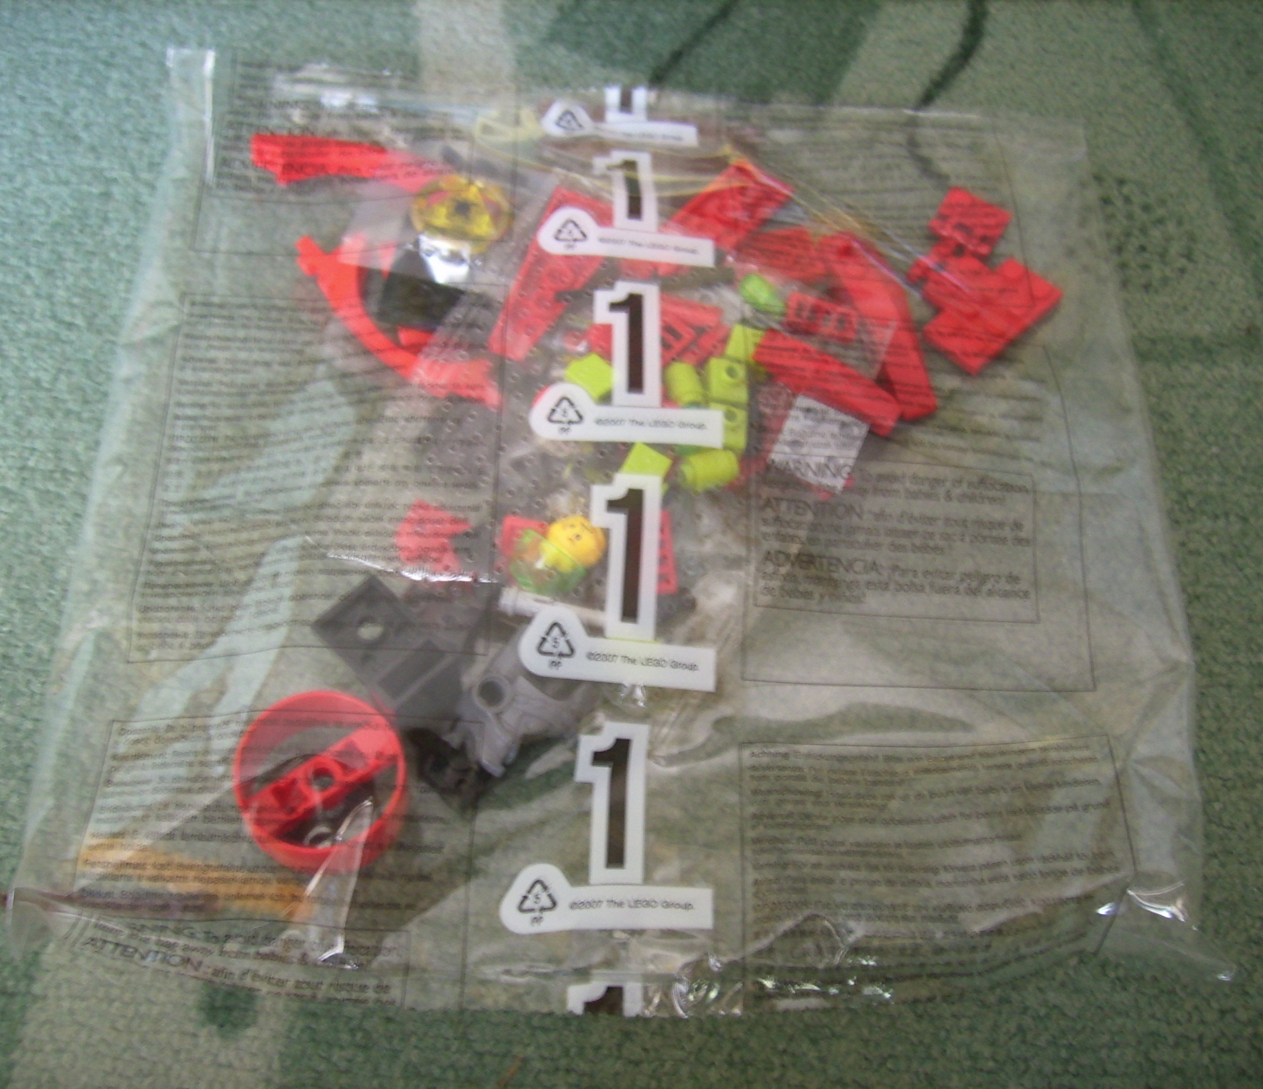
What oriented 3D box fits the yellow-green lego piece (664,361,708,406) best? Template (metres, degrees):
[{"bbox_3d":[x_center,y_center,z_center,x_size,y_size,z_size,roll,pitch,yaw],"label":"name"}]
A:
[{"bbox_3d":[0.012,-0.033,0.287,0.008,0.008,0.011,-16,67,-12],"label":"yellow-green lego piece"}]

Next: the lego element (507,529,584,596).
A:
[{"bbox_3d":[-0.017,0.004,0.267,0.015,0.011,0.011,33,66,11],"label":"lego element"}]

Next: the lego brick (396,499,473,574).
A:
[{"bbox_3d":[-0.040,-0.001,0.273,0.015,0.007,0.013,26,68,9],"label":"lego brick"}]

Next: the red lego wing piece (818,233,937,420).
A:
[{"bbox_3d":[0.056,-0.050,0.307,0.011,0.009,0.046,-14,67,-12],"label":"red lego wing piece"}]

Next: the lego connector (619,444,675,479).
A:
[{"bbox_3d":[0.003,-0.015,0.276,0.008,0.007,0.009,24,65,7],"label":"lego connector"}]

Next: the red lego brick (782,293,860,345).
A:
[{"bbox_3d":[0.044,-0.052,0.306,0.016,0.004,0.008,14,64,2],"label":"red lego brick"}]

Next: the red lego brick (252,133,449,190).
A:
[{"bbox_3d":[-0.067,-0.091,0.319,0.047,0.008,0.008,6,64,-2],"label":"red lego brick"}]

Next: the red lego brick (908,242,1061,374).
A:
[{"bbox_3d":[0.080,-0.058,0.317,0.030,0.005,0.032,42,71,15],"label":"red lego brick"}]

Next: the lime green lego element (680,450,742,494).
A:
[{"bbox_3d":[0.017,-0.015,0.279,0.011,0.008,0.008,-14,68,-8],"label":"lime green lego element"}]

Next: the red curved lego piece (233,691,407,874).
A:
[{"bbox_3d":[-0.060,0.047,0.262,0.032,0.018,0.032,-24,70,-18],"label":"red curved lego piece"}]

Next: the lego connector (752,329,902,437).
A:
[{"bbox_3d":[0.043,-0.035,0.296,0.033,0.009,0.008,32,66,10],"label":"lego connector"}]

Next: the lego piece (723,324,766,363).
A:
[{"bbox_3d":[0.025,-0.044,0.297,0.008,0.008,0.008,18,64,4],"label":"lego piece"}]

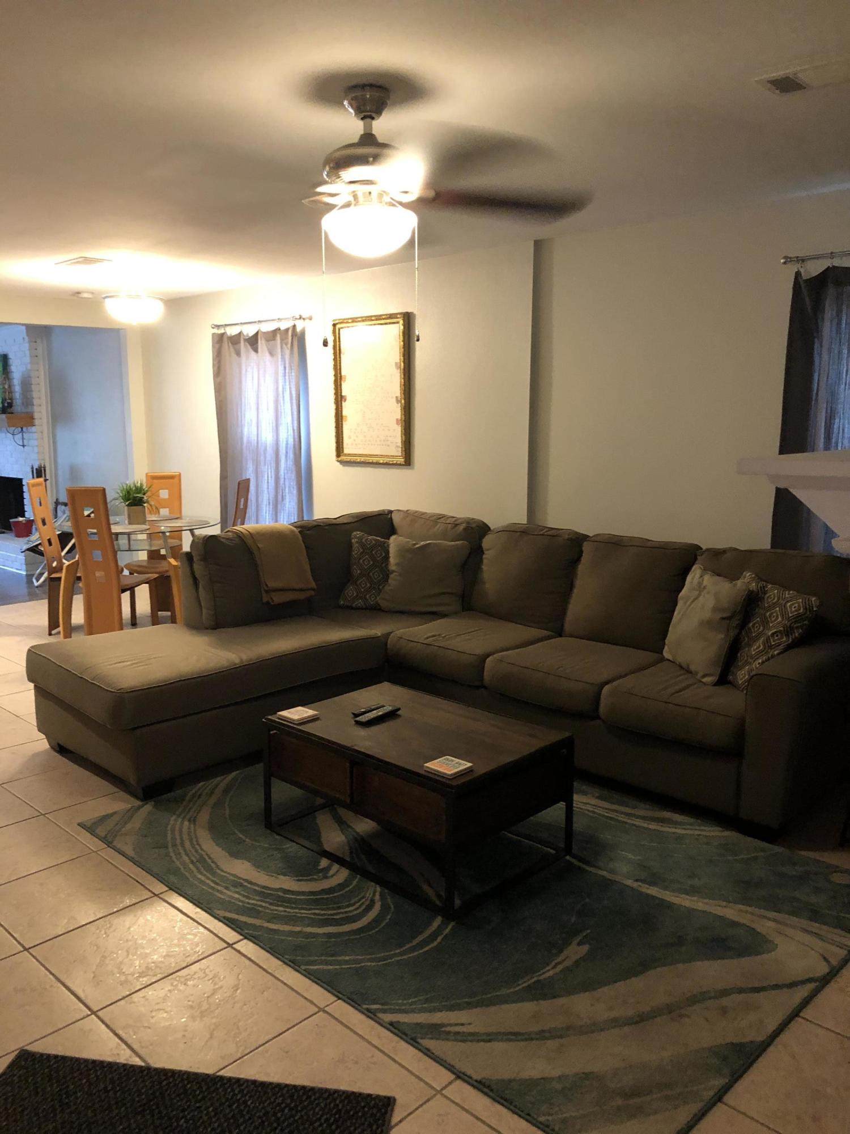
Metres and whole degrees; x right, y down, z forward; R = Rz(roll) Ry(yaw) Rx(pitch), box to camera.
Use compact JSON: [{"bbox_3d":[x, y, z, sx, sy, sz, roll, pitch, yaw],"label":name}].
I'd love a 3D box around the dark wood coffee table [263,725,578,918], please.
[{"bbox_3d":[-0.039,0.759,3.208,0.908,0.422,0.606,9,13,43],"label":"dark wood coffee table"}]

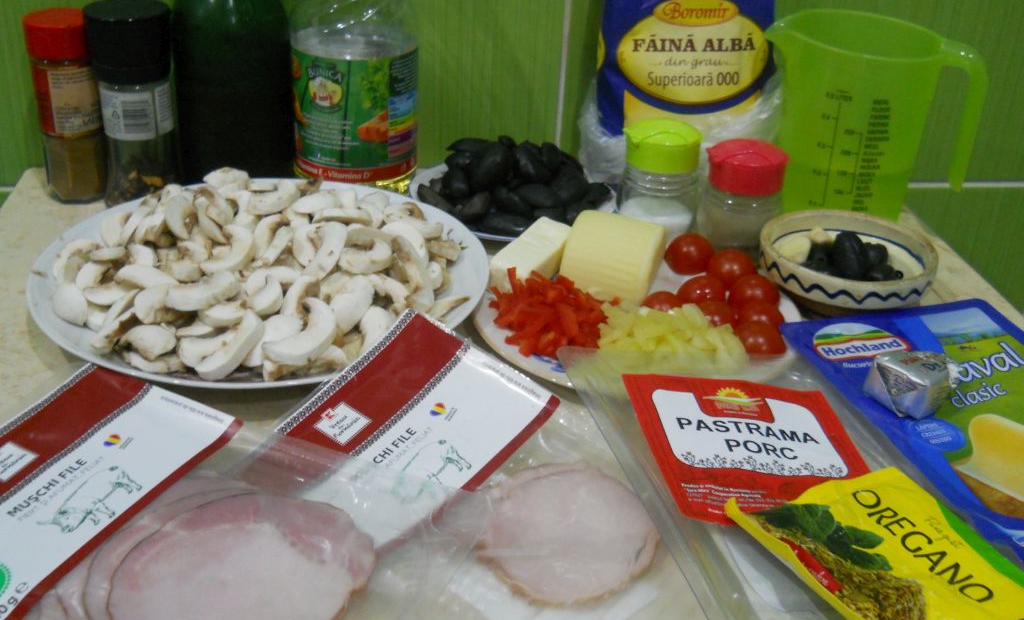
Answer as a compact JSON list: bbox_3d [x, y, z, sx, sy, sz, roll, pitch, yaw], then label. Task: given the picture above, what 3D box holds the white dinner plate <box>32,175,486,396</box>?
[{"bbox_3d":[-0.132,-0.014,0.592,0.234,0.024,0.234,3,29,-1],"label":"white dinner plate"}]

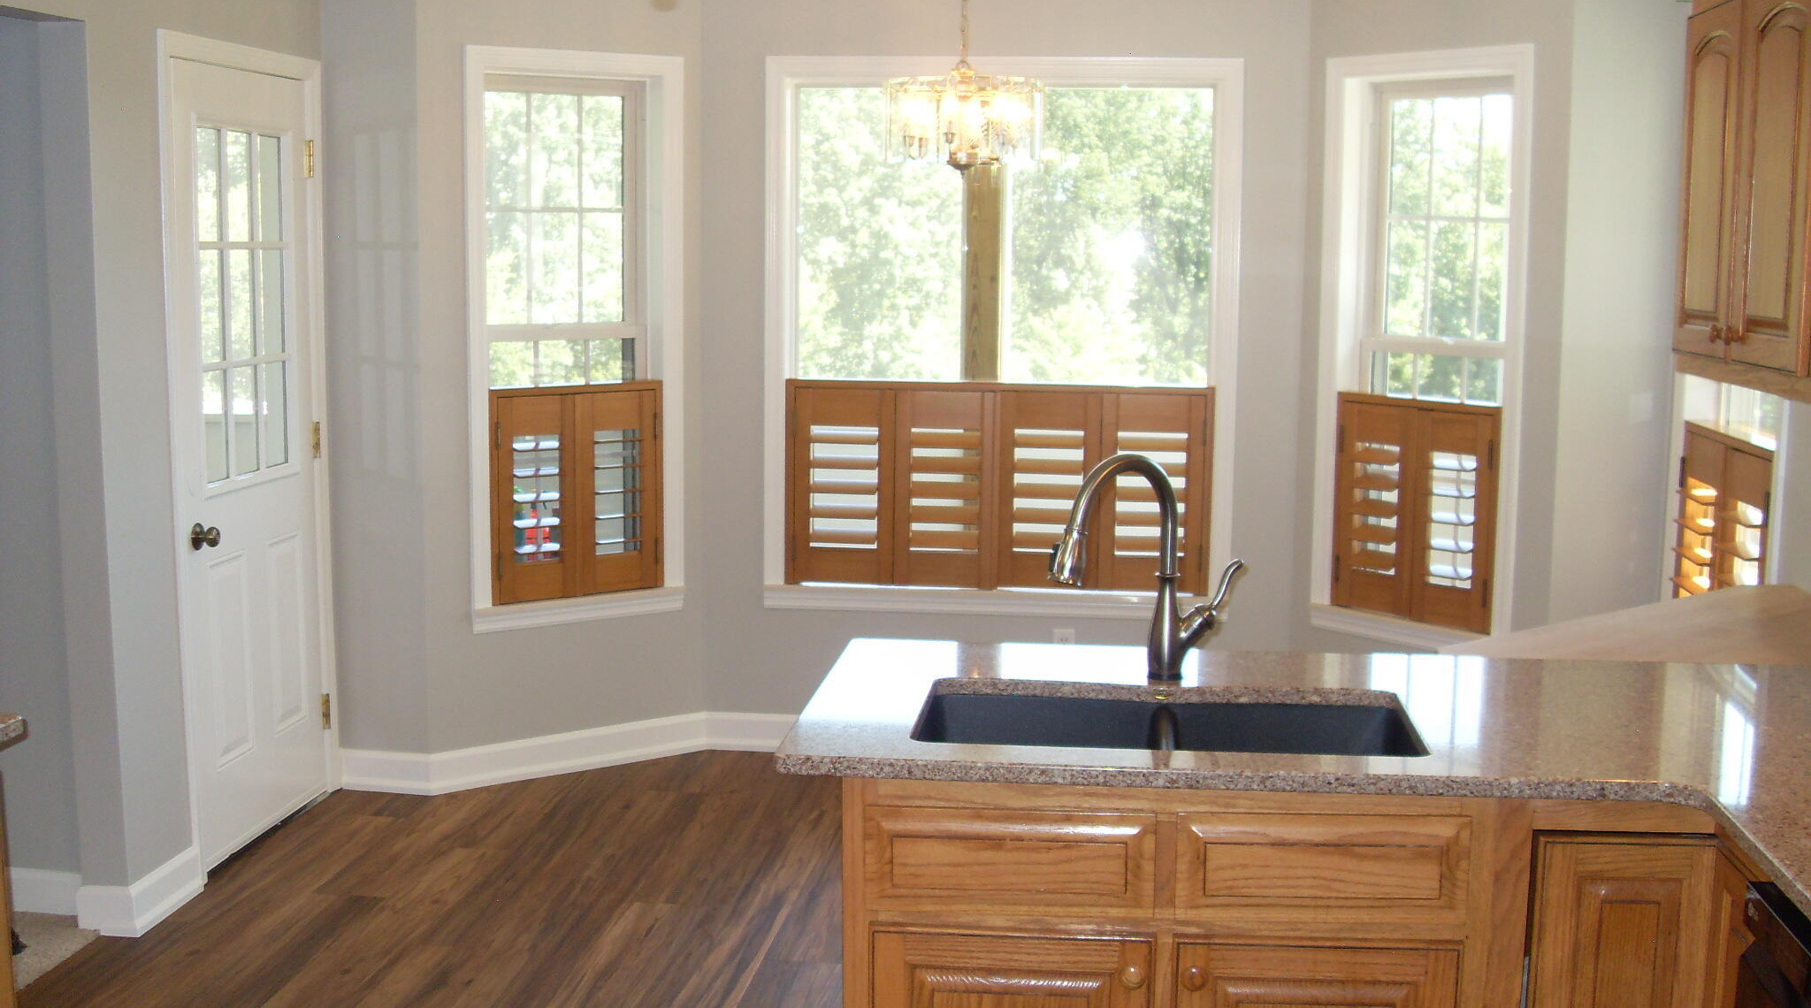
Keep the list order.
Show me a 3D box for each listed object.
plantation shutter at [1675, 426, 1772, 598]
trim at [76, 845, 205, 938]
[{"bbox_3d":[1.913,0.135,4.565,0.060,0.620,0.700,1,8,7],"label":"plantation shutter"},{"bbox_3d":[-1.804,0.903,4.563,0.165,0.127,0.350,1,8,7],"label":"trim"}]

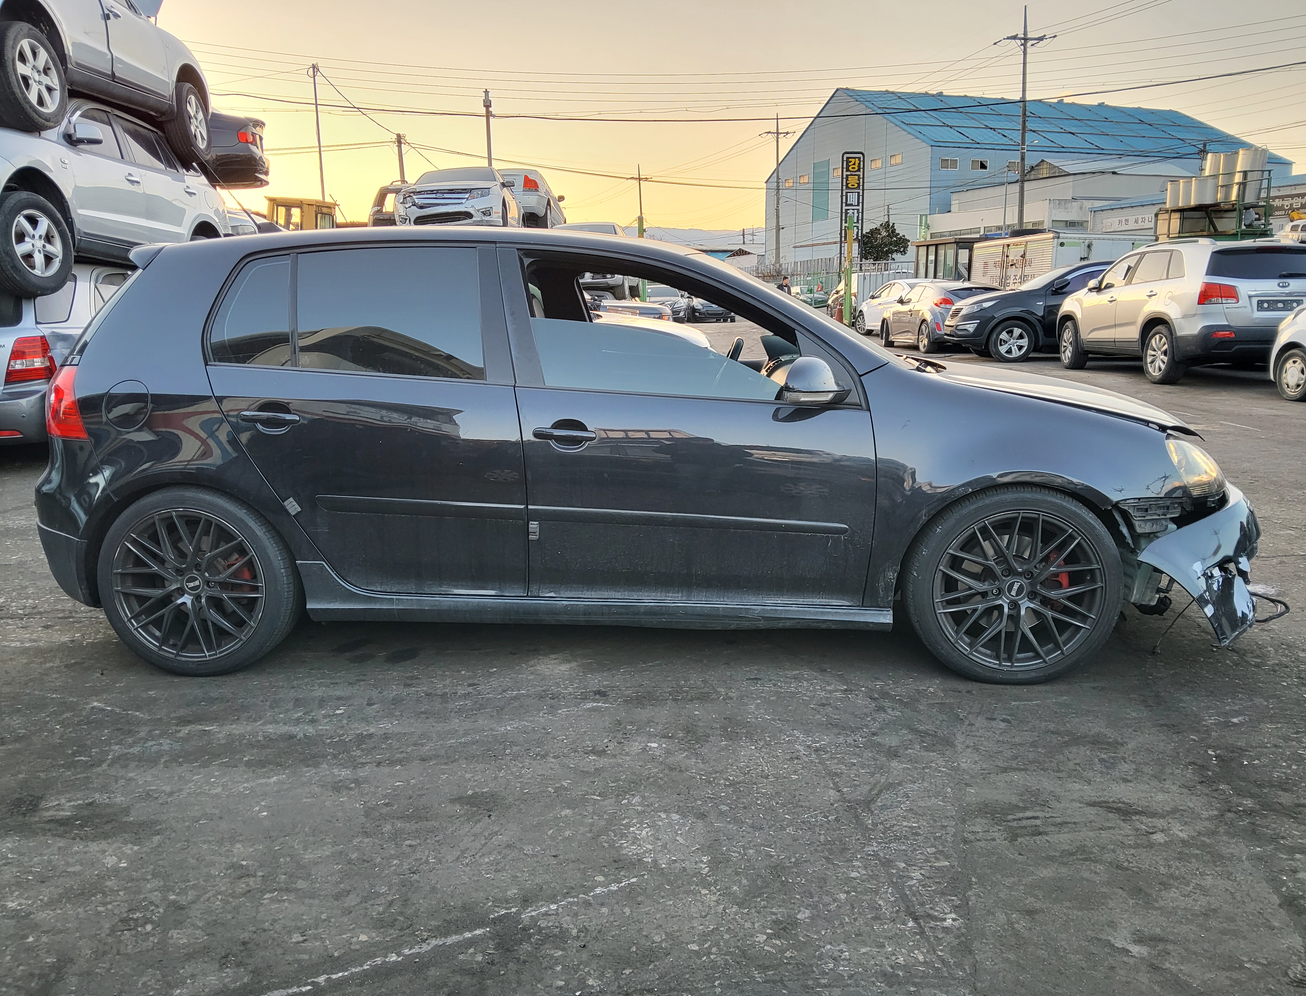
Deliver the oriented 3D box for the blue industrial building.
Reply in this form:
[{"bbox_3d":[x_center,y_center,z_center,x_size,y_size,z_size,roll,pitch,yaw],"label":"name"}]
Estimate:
[{"bbox_3d":[34.780,-28.420,95.960,39.600,18.400,26.700,-5,12,-21],"label":"blue industrial building"}]

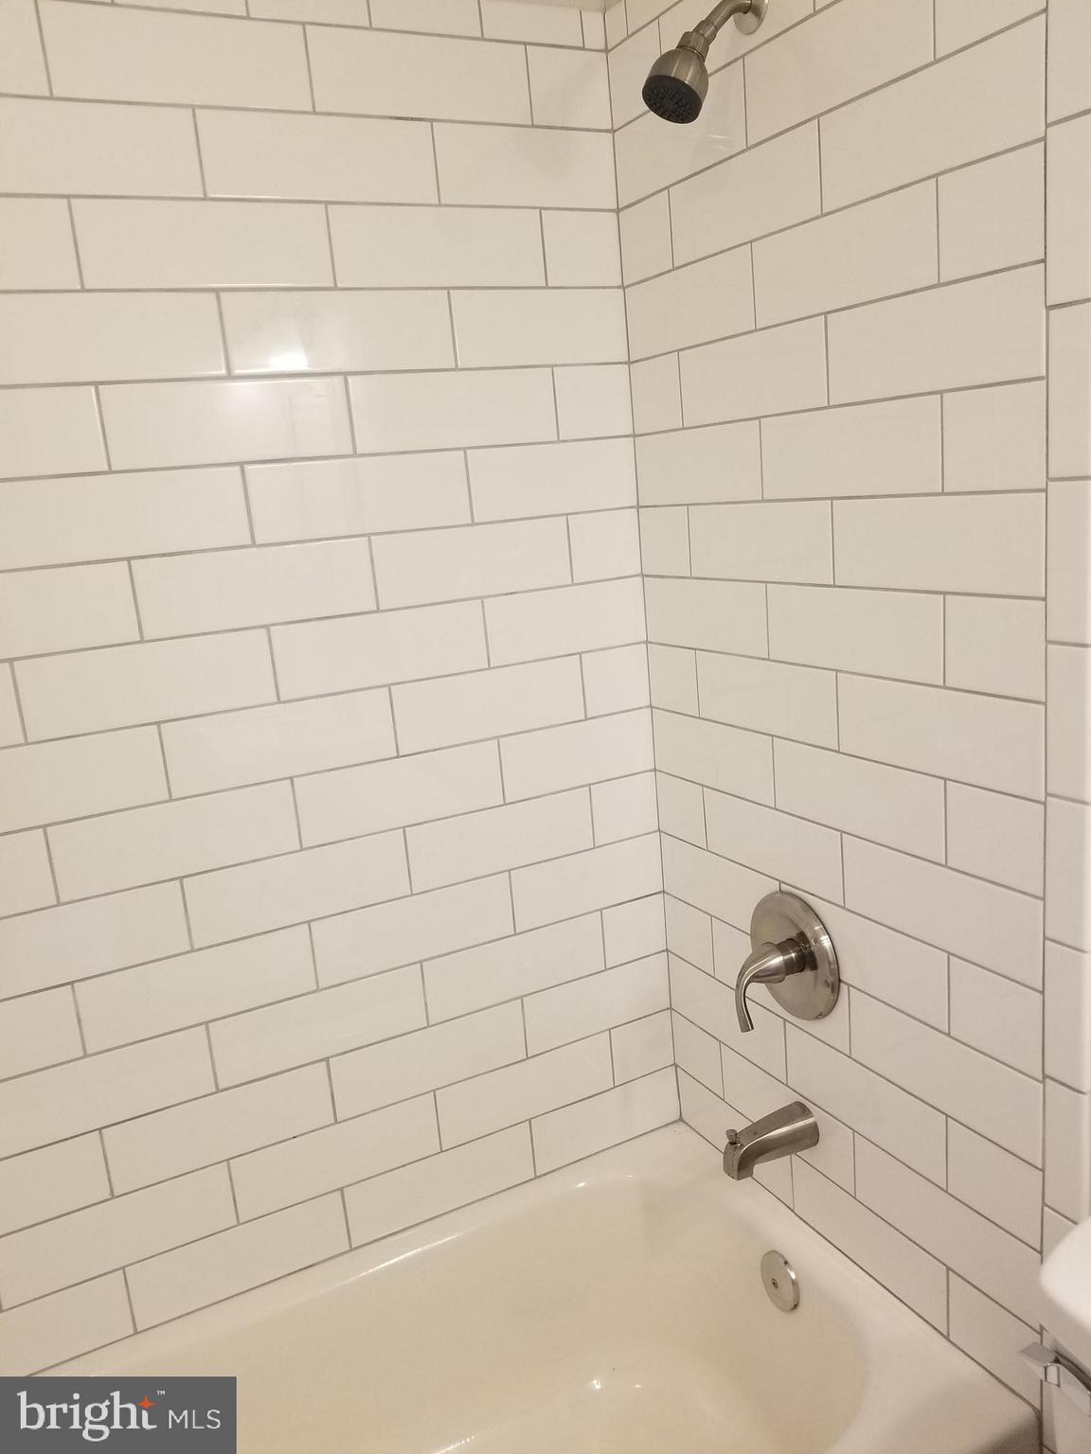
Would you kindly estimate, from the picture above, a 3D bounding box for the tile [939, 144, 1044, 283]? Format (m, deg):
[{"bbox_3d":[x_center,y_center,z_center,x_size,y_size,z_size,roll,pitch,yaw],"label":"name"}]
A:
[{"bbox_3d":[0.427,-0.491,1.037,0.009,0.102,0.122,-11,13,-26],"label":"tile"}]

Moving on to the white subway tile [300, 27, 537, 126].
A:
[{"bbox_3d":[-0.159,-0.849,1.434,0.304,0.102,0.009,-11,13,-25],"label":"white subway tile"}]

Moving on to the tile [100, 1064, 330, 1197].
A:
[{"bbox_3d":[-0.449,0.555,1.523,0.304,0.102,0.010,-11,14,-25],"label":"tile"}]

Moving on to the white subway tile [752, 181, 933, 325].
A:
[{"bbox_3d":[0.329,-0.521,1.221,0.009,0.101,0.292,-11,14,-26],"label":"white subway tile"}]

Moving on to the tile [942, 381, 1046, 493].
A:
[{"bbox_3d":[0.446,-0.287,1.081,0.009,0.101,0.123,-11,14,-26],"label":"tile"}]

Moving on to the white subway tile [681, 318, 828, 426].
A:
[{"bbox_3d":[0.259,-0.443,1.383,0.009,0.101,0.298,-11,14,-26],"label":"white subway tile"}]

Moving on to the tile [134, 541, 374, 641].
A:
[{"bbox_3d":[-0.375,-0.185,1.434,0.304,0.102,0.009,-11,13,-25],"label":"tile"}]

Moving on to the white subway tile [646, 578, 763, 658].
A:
[{"bbox_3d":[0.229,-0.162,1.574,0.010,0.101,0.295,-11,14,-26],"label":"white subway tile"}]

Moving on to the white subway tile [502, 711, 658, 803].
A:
[{"bbox_3d":[0.051,0.043,1.690,0.276,0.102,0.009,-11,13,-25],"label":"white subway tile"}]

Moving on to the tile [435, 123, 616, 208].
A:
[{"bbox_3d":[-0.024,-0.773,1.512,0.275,0.102,0.010,-11,14,-25],"label":"tile"}]

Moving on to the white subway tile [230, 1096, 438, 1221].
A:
[{"bbox_3d":[-0.302,0.628,1.606,0.305,0.101,0.010,-11,14,-26],"label":"white subway tile"}]

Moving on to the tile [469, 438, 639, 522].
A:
[{"bbox_3d":[0.013,-0.362,1.601,0.274,0.101,0.010,-11,14,-26],"label":"tile"}]

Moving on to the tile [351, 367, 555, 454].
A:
[{"bbox_3d":[-0.121,-0.441,1.521,0.304,0.102,0.009,-11,13,-25],"label":"tile"}]

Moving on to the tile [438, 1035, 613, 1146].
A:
[{"bbox_3d":[-0.029,0.576,1.743,0.304,0.102,0.010,-11,14,-25],"label":"tile"}]

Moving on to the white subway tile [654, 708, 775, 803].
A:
[{"bbox_3d":[0.247,0.040,1.621,0.010,0.102,0.293,-12,14,-26],"label":"white subway tile"}]

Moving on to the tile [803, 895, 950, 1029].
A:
[{"bbox_3d":[0.403,0.287,1.401,0.009,0.101,0.305,-11,13,-26],"label":"tile"}]

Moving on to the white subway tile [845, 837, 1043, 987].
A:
[{"bbox_3d":[0.453,0.204,1.266,0.010,0.101,0.296,-11,14,-26],"label":"white subway tile"}]

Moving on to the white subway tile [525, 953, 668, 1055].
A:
[{"bbox_3d":[0.086,0.447,1.775,0.271,0.101,0.009,-11,14,-25],"label":"white subway tile"}]

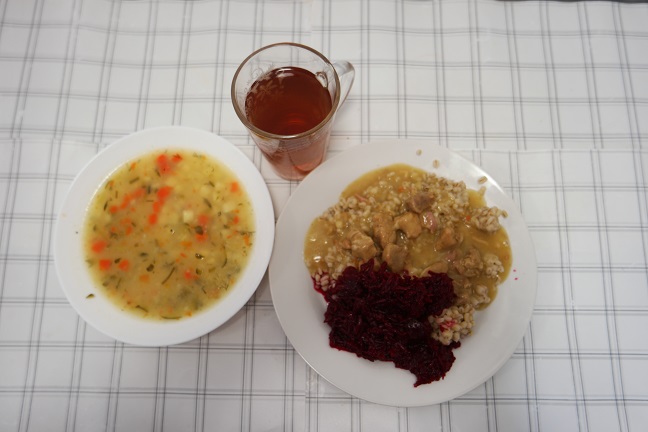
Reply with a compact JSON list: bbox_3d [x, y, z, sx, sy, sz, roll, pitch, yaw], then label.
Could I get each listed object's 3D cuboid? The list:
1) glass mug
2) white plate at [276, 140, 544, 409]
[{"bbox_3d":[-0.019,-0.084,0.387,0.100,0.134,0.080,-30,79,-6],"label":"glass mug"},{"bbox_3d":[0.073,0.047,0.413,0.248,0.025,0.248,0,78,1],"label":"white plate"}]

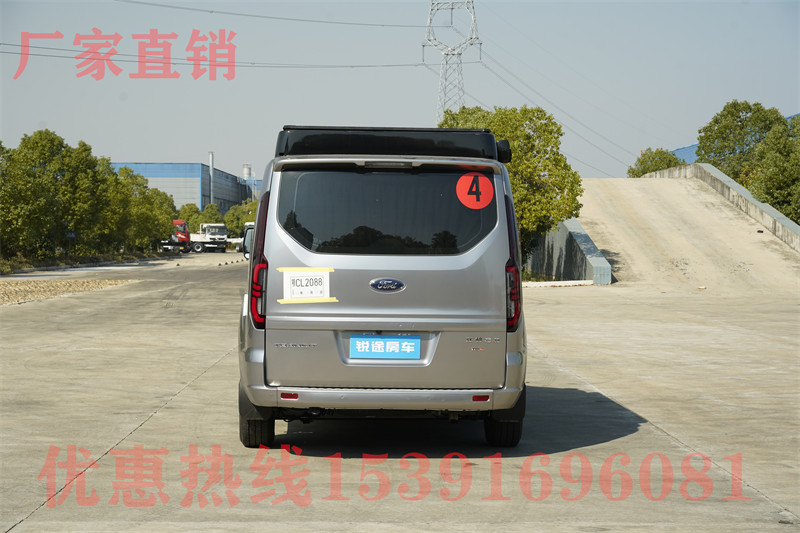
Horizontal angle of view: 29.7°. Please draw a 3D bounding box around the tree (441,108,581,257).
[{"bbox_3d":[3.840,-2.560,52.500,5.000,6.100,4.900,0,1,0],"label":"tree"}]

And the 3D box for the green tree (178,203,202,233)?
[{"bbox_3d":[-23.970,-4.470,172.000,3.500,5.600,3.500,0,1,0],"label":"green tree"}]

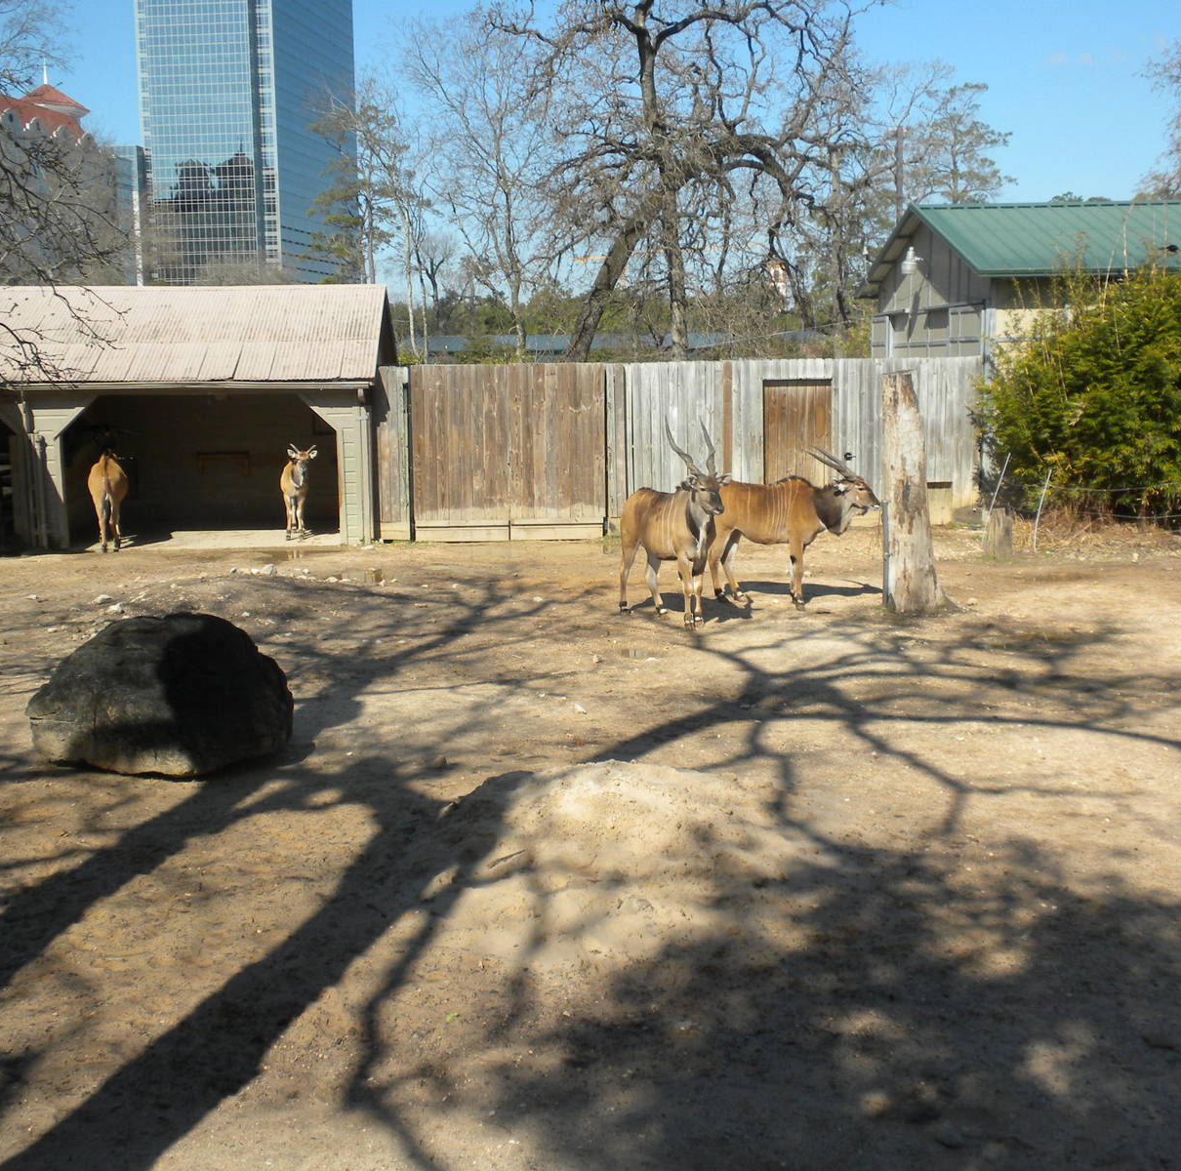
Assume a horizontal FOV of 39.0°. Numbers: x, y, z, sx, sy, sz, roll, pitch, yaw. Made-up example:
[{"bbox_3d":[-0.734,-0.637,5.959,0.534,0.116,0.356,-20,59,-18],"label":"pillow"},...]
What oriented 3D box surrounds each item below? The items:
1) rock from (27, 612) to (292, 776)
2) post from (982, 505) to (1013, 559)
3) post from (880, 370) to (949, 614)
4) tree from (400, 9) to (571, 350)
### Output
[{"bbox_3d":[-3.123,0.724,12.098,1.860,1.050,1.420,-3,8,-15],"label":"rock"},{"bbox_3d":[5.802,-0.757,23.636,0.420,0.710,0.380,1,8,14],"label":"post"},{"bbox_3d":[3.625,-1.029,18.609,0.700,2.620,0.580,1,8,11],"label":"post"},{"bbox_3d":[-2.893,-9.166,45.107,4.540,12.120,4.540,-1,7,-3],"label":"tree"}]

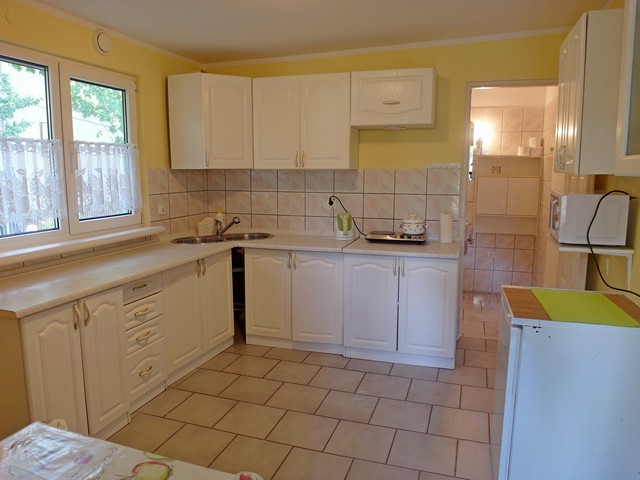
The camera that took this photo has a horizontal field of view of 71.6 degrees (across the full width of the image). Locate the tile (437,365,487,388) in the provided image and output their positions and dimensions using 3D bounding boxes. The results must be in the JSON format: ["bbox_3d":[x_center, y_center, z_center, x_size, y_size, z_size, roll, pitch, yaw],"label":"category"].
[{"bbox_3d":[0.975,0.933,3.040,0.315,0.010,0.315,3,9,19],"label":"tile"}]

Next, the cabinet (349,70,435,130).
[{"bbox_3d":[0.577,-1.070,3.423,0.605,0.390,0.307,3,9,17],"label":"cabinet"}]

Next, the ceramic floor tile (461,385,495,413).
[{"bbox_3d":[1.023,0.982,2.691,0.315,0.010,0.315,3,9,19],"label":"ceramic floor tile"}]

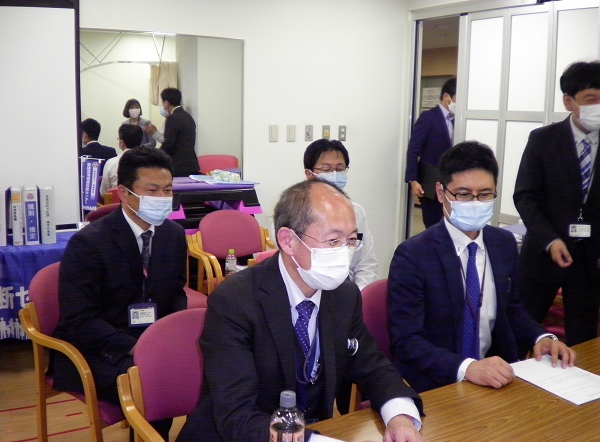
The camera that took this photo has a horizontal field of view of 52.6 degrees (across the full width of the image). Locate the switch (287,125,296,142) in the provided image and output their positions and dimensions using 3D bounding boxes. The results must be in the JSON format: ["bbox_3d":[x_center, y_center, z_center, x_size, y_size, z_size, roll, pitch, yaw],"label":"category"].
[{"bbox_3d":[-0.057,-0.632,4.397,0.070,0.120,0.012,-5,12,-30],"label":"switch"}]

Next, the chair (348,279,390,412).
[{"bbox_3d":[0.530,0.642,2.242,0.545,0.820,0.560,-5,12,-30],"label":"chair"}]

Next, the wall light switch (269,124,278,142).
[{"bbox_3d":[-0.194,-0.640,4.450,0.070,0.120,0.012,-3,10,-26],"label":"wall light switch"}]

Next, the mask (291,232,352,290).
[{"bbox_3d":[0.052,0.093,1.460,0.115,0.115,0.140,23,20,36],"label":"mask"}]

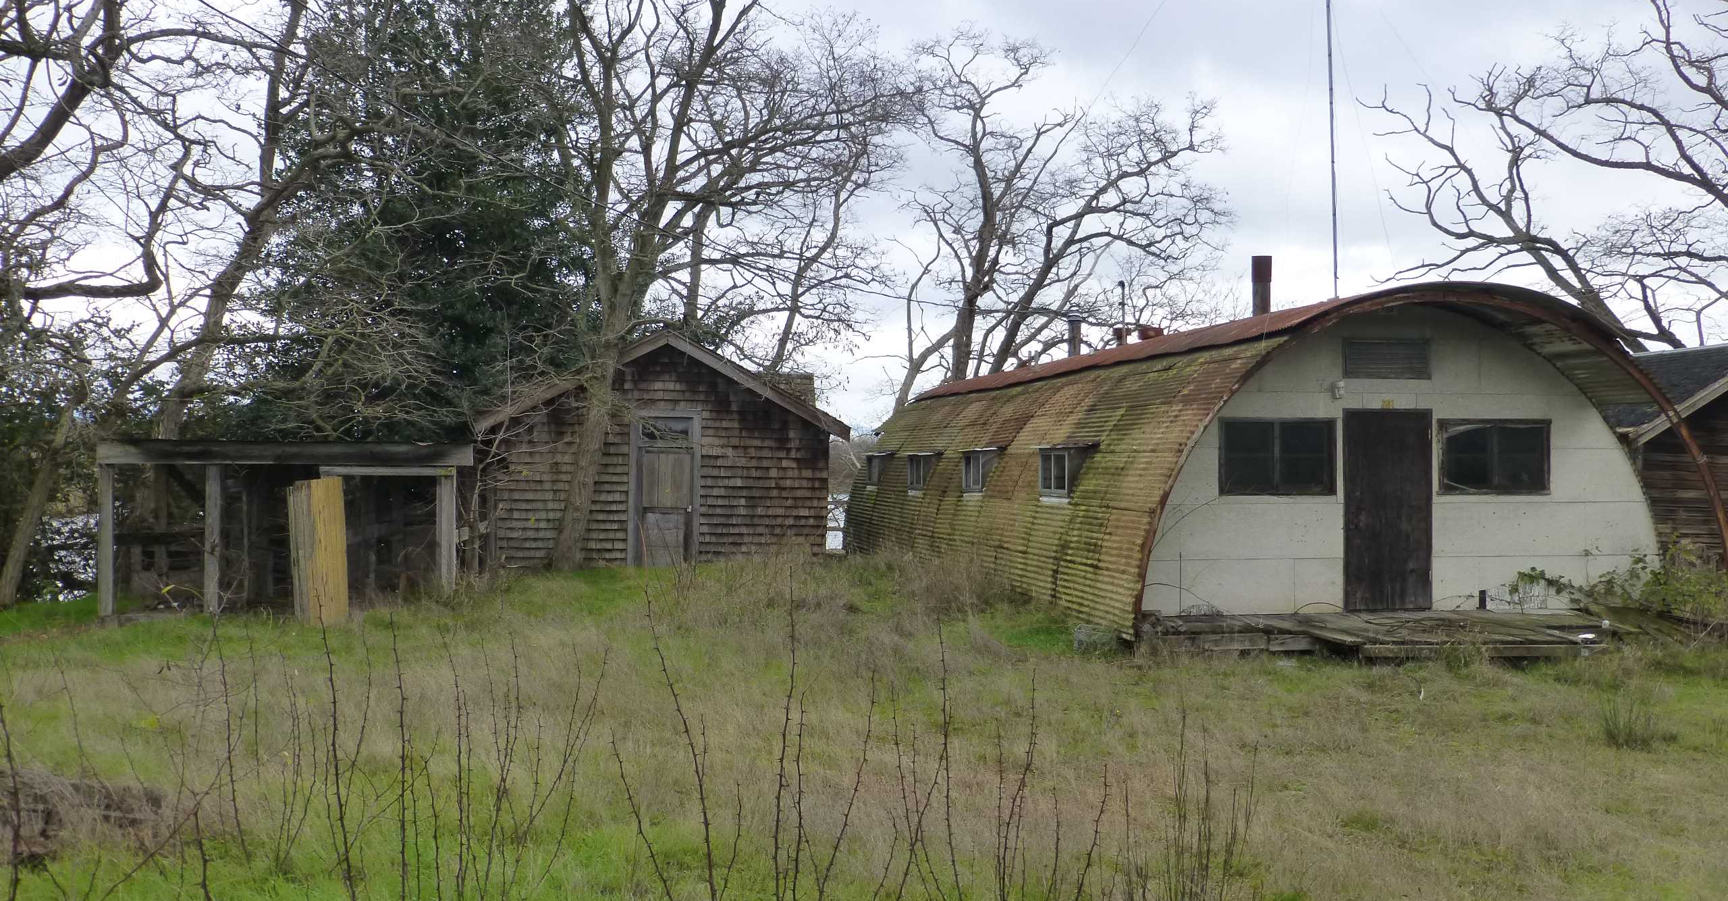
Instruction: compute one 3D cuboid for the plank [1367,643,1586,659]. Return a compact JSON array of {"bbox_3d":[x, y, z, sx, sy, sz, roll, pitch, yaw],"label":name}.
[{"bbox_3d":[5.097,1.680,12.550,2.080,0.100,0.060,0,-1,-10],"label":"plank"}]

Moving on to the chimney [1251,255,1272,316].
[{"bbox_3d":[4.566,-1.868,17.200,0.230,0.740,0.230,0,-1,-10],"label":"chimney"}]

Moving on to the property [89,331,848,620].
[{"bbox_3d":[-4.694,-0.109,22.319,9.600,4.000,9.500,0,-1,-10],"label":"property"}]

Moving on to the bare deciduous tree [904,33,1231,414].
[{"bbox_3d":[4.460,-3.743,34.000,7.600,11.730,7.000,0,-1,-10],"label":"bare deciduous tree"}]

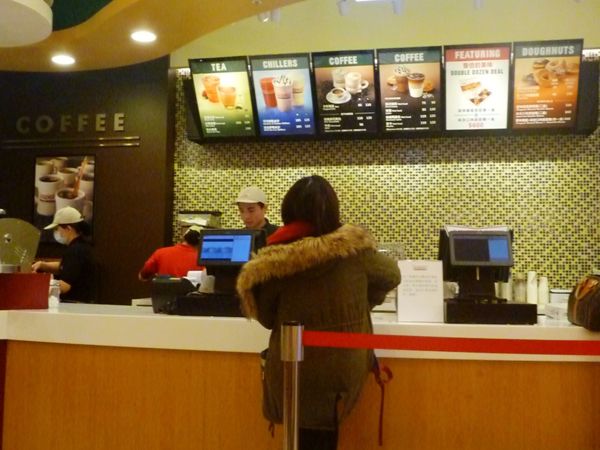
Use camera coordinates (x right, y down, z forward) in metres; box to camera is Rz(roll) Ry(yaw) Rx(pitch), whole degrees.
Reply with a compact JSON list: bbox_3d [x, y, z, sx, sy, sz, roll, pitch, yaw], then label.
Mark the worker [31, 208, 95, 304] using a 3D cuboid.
[{"bbox_3d":[-1.570,0.655,4.700,0.460,1.560,0.480,1,-2,-15],"label":"worker"}]

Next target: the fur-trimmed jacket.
[{"bbox_3d":[0.070,0.425,3.060,0.660,0.840,0.440,0,-2,-7],"label":"fur-trimmed jacket"}]

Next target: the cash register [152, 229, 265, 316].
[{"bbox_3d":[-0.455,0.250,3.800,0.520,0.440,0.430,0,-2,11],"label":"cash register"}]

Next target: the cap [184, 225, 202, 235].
[{"bbox_3d":[-0.675,0.055,4.700,0.180,0.130,0.260,4,-24,9],"label":"cap"}]

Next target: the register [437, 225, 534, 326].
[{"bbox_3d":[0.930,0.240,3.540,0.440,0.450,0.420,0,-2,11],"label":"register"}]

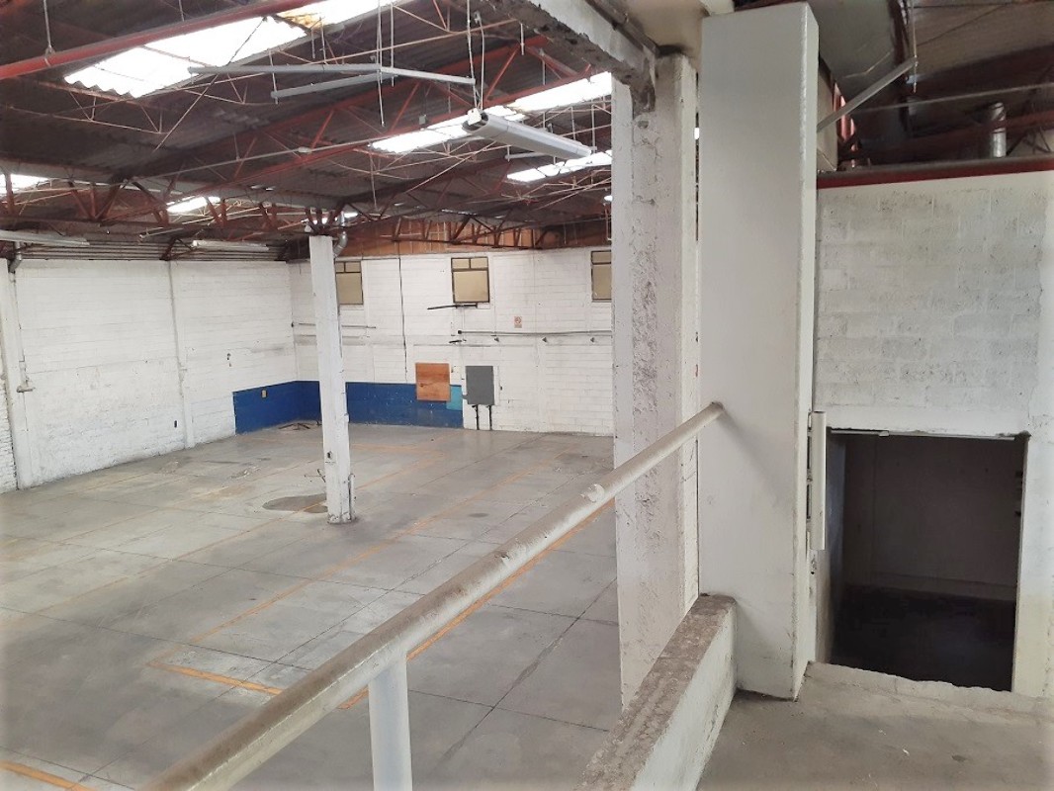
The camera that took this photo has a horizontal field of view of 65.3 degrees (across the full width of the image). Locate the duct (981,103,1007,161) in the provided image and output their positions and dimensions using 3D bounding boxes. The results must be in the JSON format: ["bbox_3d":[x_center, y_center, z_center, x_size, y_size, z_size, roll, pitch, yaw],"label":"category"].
[{"bbox_3d":[5.978,-3.383,10.500,0.220,0.698,0.200,2,8,24],"label":"duct"}]

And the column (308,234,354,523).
[{"bbox_3d":[-3.457,-0.254,14.677,0.318,5.113,0.308,2,8,24],"label":"column"}]

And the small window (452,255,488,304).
[{"bbox_3d":[-1.601,-3.301,23.662,1.159,1.309,0.100,2,8,24],"label":"small window"}]

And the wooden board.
[{"bbox_3d":[-2.820,-0.381,24.591,1.172,1.143,0.040,2,8,24],"label":"wooden board"}]

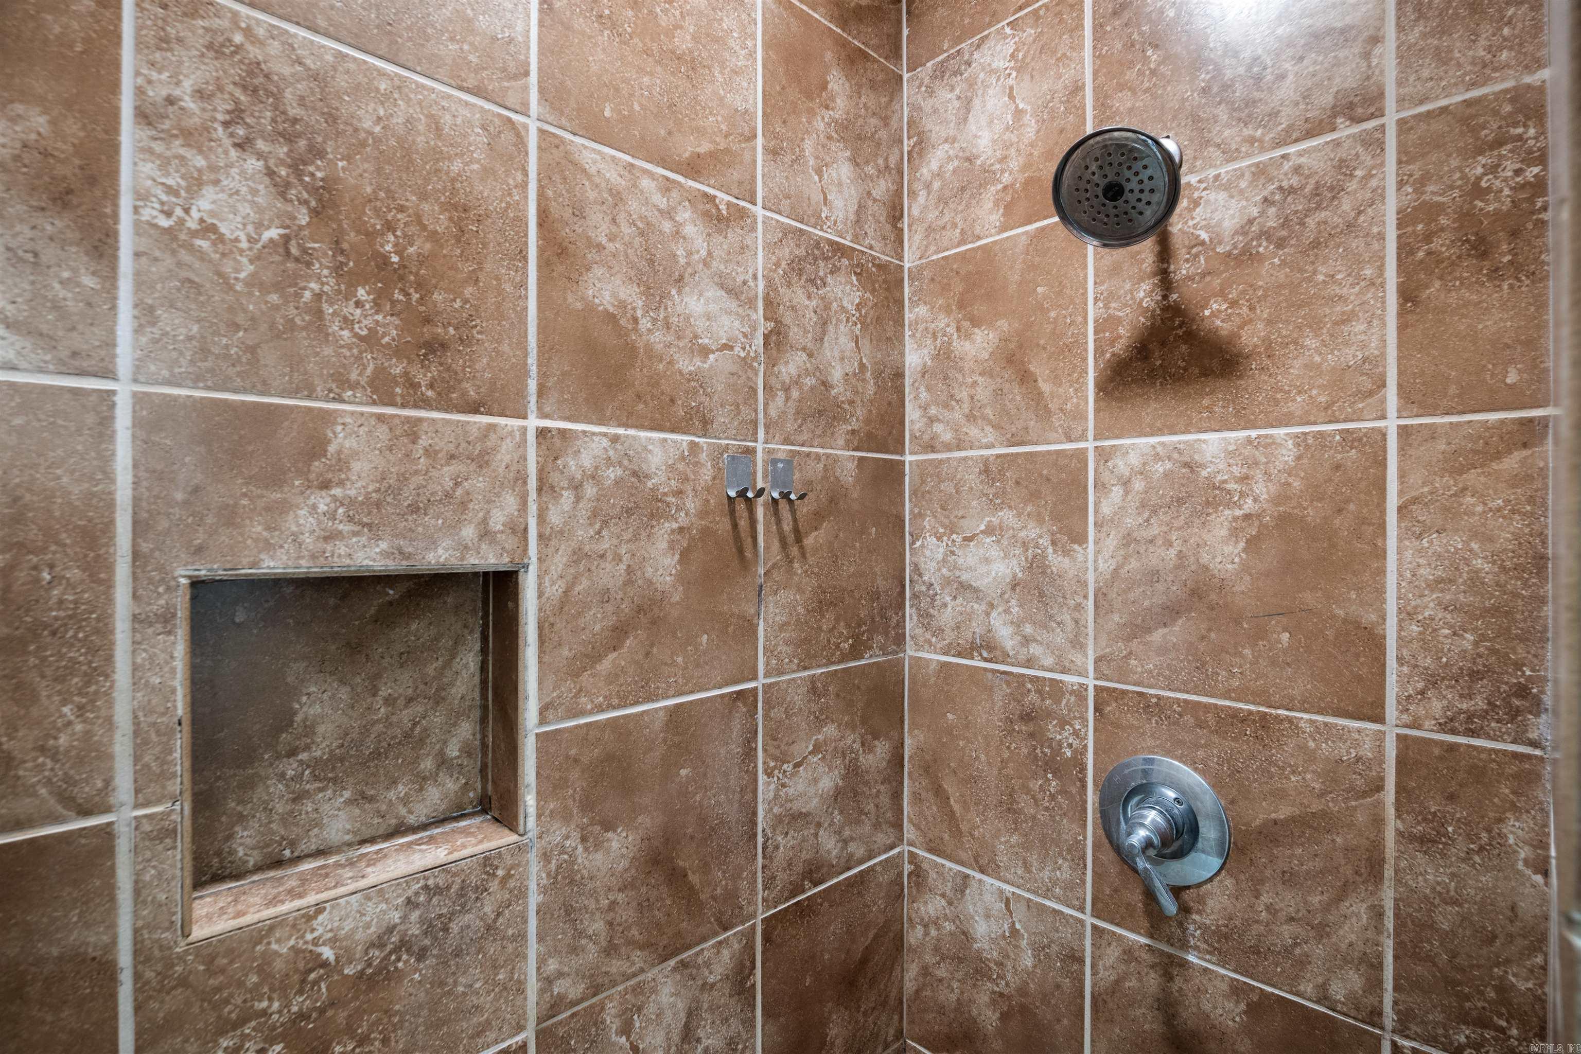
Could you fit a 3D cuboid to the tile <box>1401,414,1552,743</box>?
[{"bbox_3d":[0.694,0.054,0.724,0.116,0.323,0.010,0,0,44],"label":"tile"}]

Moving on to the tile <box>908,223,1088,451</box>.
[{"bbox_3d":[0.316,-0.283,1.108,0.309,0.326,0.010,0,0,44],"label":"tile"}]

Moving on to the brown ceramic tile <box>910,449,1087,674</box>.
[{"bbox_3d":[0.317,0.052,1.110,0.309,0.332,0.010,0,0,44],"label":"brown ceramic tile"}]

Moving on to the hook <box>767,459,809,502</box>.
[{"bbox_3d":[-0.002,-0.069,1.009,0.046,0.060,0.032,0,0,-42],"label":"hook"}]

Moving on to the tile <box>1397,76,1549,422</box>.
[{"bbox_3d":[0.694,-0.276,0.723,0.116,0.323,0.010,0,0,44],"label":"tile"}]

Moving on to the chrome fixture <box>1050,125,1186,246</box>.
[{"bbox_3d":[0.399,-0.421,0.840,0.142,0.080,0.142,0,-44,49],"label":"chrome fixture"}]

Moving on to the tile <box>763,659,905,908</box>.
[{"bbox_3d":[0.074,0.383,1.094,0.320,0.323,0.010,0,0,-43],"label":"tile"}]

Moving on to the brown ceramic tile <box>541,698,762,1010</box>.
[{"bbox_3d":[-0.164,0.383,0.875,0.316,0.323,0.010,0,0,-43],"label":"brown ceramic tile"}]

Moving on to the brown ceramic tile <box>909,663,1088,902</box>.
[{"bbox_3d":[0.317,0.389,1.112,0.309,0.330,0.010,0,0,44],"label":"brown ceramic tile"}]

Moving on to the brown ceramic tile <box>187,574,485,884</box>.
[{"bbox_3d":[-0.470,0.193,0.753,0.270,0.289,0.010,0,0,-42],"label":"brown ceramic tile"}]

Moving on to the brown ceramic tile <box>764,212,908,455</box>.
[{"bbox_3d":[0.075,-0.277,1.093,0.320,0.323,0.010,0,0,-43],"label":"brown ceramic tile"}]

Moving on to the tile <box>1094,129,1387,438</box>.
[{"bbox_3d":[0.538,-0.277,0.875,0.313,0.323,0.010,0,0,44],"label":"tile"}]

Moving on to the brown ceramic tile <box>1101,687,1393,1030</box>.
[{"bbox_3d":[0.538,0.383,0.877,0.313,0.323,0.010,0,0,44],"label":"brown ceramic tile"}]

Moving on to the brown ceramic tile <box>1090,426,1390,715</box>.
[{"bbox_3d":[0.546,0.053,0.887,0.318,0.332,0.010,0,0,44],"label":"brown ceramic tile"}]

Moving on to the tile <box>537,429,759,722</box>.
[{"bbox_3d":[-0.166,0.054,0.888,0.320,0.332,0.010,0,0,-42],"label":"tile"}]

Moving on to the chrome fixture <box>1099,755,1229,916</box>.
[{"bbox_3d":[0.448,0.381,0.875,0.155,0.161,0.119,0,0,44],"label":"chrome fixture"}]

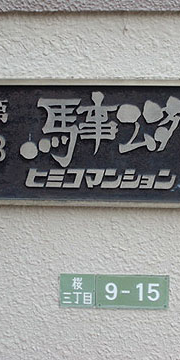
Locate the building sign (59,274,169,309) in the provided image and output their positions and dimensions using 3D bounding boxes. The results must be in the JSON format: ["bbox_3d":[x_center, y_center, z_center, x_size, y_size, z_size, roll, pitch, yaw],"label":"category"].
[{"bbox_3d":[0.040,0.183,1.293,0.179,0.059,0.007,1,12,4],"label":"building sign"}]

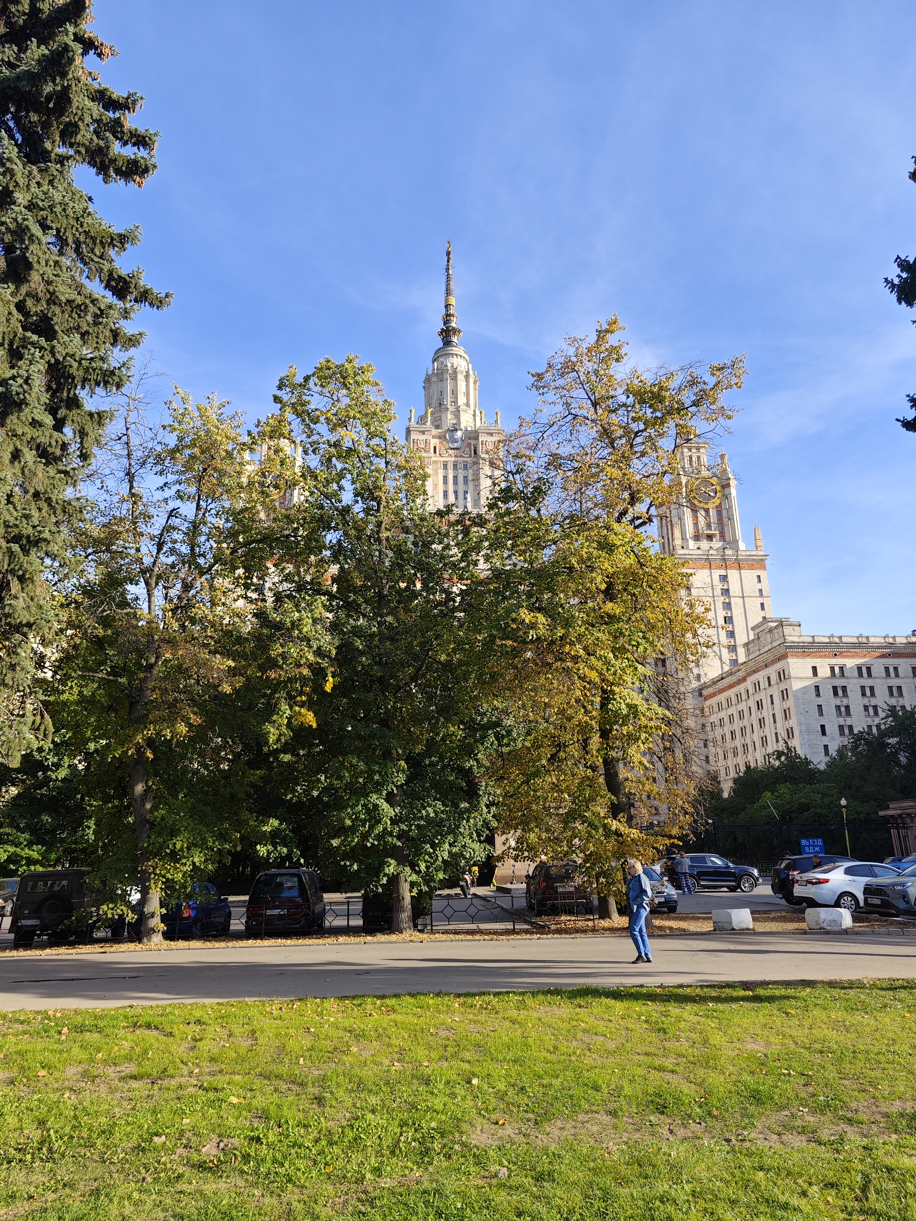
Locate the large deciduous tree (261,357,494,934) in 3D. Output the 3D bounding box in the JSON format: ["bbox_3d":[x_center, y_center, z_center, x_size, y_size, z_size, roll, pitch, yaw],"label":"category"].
[{"bbox_3d":[-1.903,0.064,21.681,6.200,15.900,6.200,0,-17,-4],"label":"large deciduous tree"}]

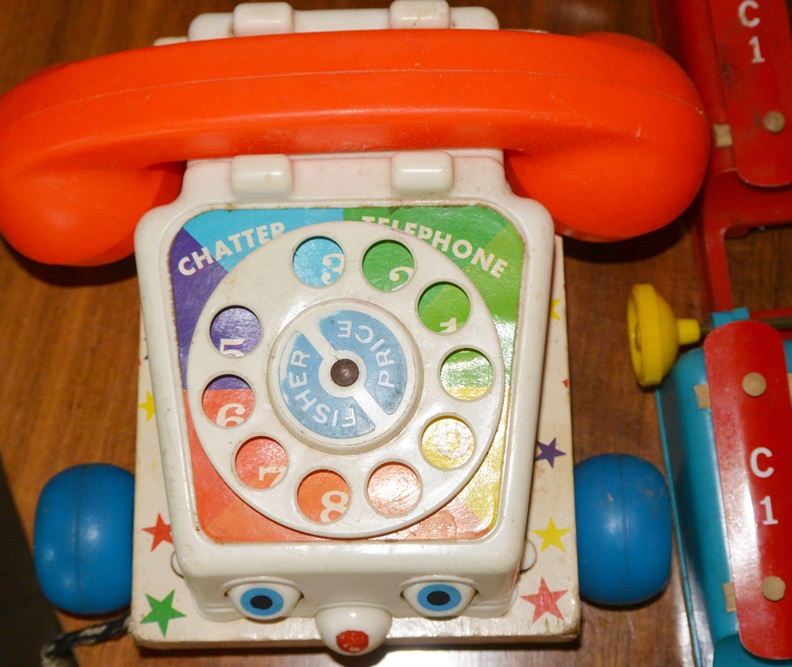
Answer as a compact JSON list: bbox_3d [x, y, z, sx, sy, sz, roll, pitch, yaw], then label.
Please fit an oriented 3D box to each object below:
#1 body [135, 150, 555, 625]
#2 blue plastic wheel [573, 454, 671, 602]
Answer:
[{"bbox_3d":[-0.011,-0.005,0.359,0.097,0.056,0.142,-1,75,1],"label":"body"},{"bbox_3d":[0.058,0.050,0.379,0.025,0.038,0.038,-1,75,1],"label":"blue plastic wheel"}]

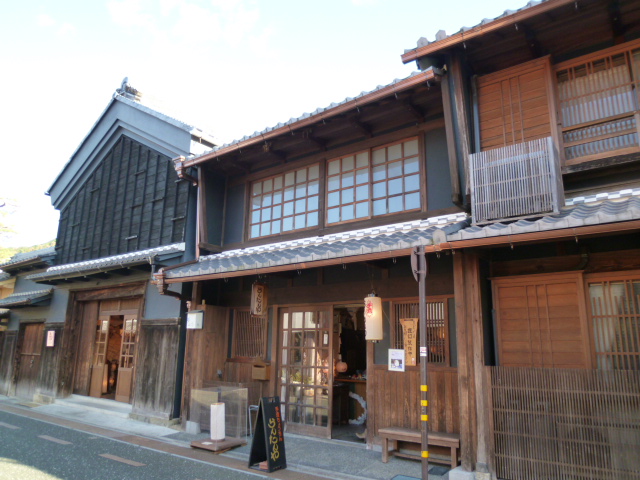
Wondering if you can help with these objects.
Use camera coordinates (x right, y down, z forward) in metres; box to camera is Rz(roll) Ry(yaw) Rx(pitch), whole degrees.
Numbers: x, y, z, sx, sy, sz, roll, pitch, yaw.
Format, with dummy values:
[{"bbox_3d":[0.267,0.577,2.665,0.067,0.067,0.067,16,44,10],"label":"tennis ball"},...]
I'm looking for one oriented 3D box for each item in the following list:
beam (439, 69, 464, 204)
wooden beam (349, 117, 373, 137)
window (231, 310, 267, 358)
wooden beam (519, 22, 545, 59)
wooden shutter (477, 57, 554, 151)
[{"bbox_3d":[1.694,-1.363,5.762,0.100,1.690,0.110,-8,-7,36],"label":"beam"},{"bbox_3d":[0.622,-1.795,6.994,0.120,0.140,0.600,-8,-16,36],"label":"wooden beam"},{"bbox_3d":[-1.342,1.795,8.535,0.928,0.964,0.082,-9,-18,35],"label":"window"},{"bbox_3d":[2.830,-2.654,5.879,0.122,0.184,0.561,-9,-18,35],"label":"wooden beam"},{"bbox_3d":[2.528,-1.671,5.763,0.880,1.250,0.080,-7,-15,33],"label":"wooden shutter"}]

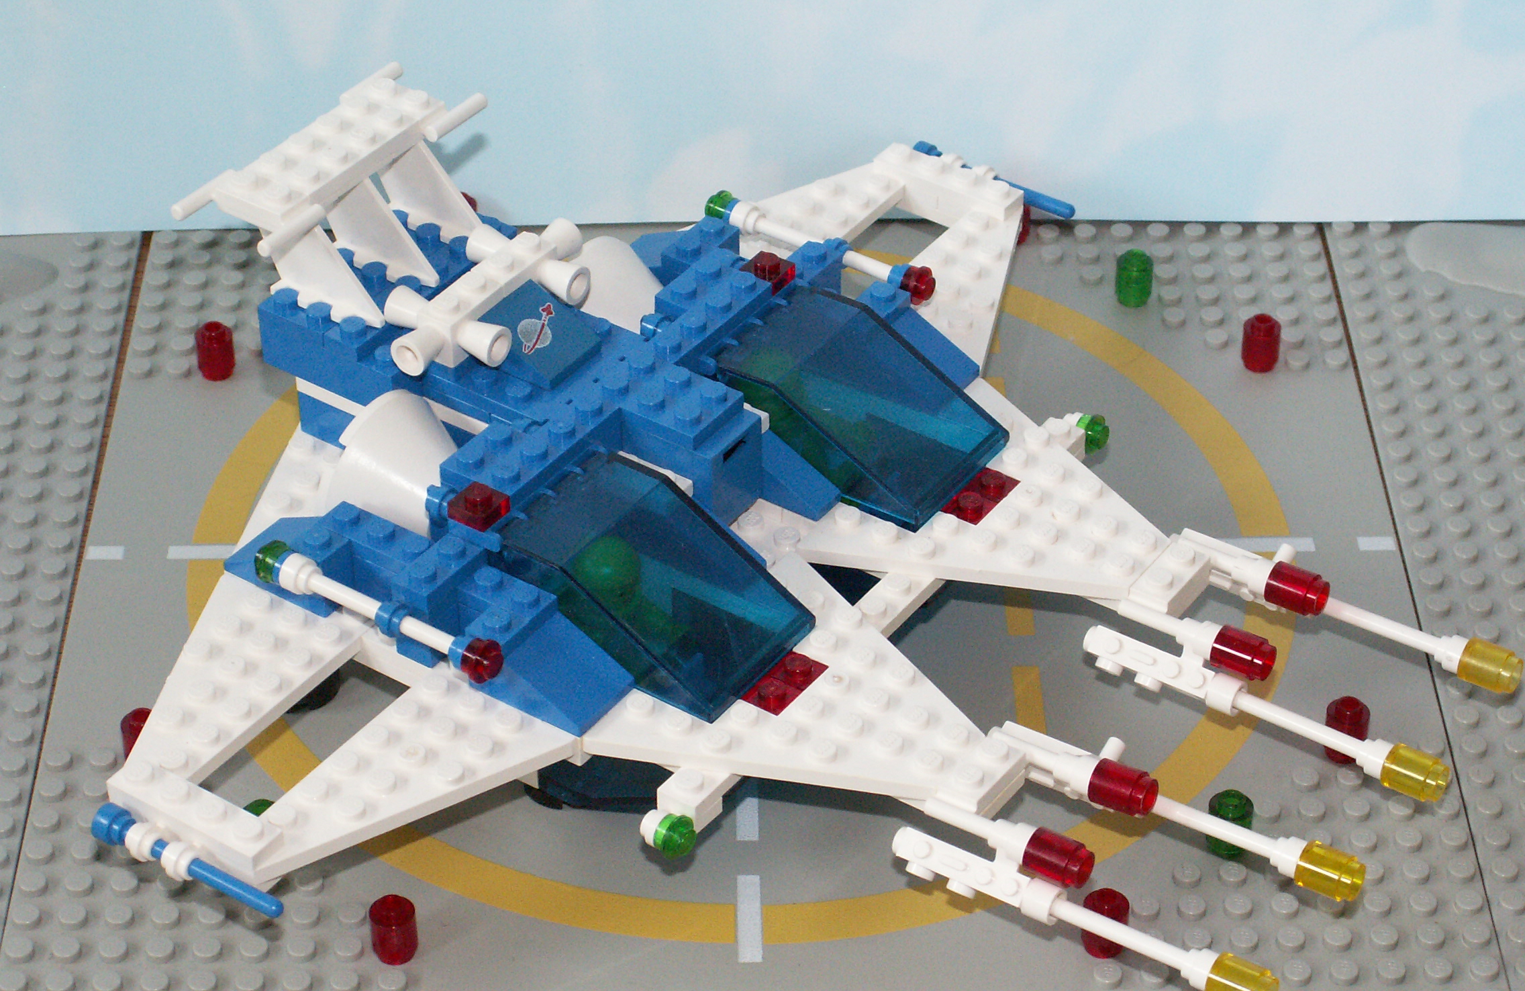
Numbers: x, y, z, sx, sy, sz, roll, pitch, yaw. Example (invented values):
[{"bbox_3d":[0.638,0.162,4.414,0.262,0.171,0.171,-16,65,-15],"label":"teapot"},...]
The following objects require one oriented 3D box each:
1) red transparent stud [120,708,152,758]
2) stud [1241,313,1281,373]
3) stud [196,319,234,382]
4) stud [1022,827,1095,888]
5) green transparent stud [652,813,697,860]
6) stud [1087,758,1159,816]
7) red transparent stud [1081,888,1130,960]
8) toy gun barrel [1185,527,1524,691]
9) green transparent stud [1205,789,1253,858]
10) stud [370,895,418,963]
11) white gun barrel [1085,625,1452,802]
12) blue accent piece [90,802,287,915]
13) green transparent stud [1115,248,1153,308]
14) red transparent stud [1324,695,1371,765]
[{"bbox_3d":[-0.111,0.044,0.609,0.008,0.011,0.008,0,38,-1],"label":"red transparent stud"},{"bbox_3d":[0.104,-0.032,0.707,0.008,0.011,0.008,0,38,-1],"label":"stud"},{"bbox_3d":[-0.113,-0.030,0.703,0.008,0.011,0.008,0,38,-1],"label":"stud"},{"bbox_3d":[0.049,0.060,0.558,0.011,0.008,0.008,21,42,29],"label":"stud"},{"bbox_3d":[-0.014,0.057,0.567,0.005,0.008,0.008,24,44,27],"label":"green transparent stud"},{"bbox_3d":[0.061,0.049,0.572,0.011,0.008,0.008,21,42,29],"label":"stud"},{"bbox_3d":[0.058,0.072,0.573,0.008,0.011,0.008,0,38,-1],"label":"red transparent stud"},{"bbox_3d":[0.105,0.021,0.613,0.069,0.009,0.009,21,42,29],"label":"toy gun barrel"},{"bbox_3d":[0.082,0.057,0.593,0.008,0.011,0.008,0,38,-1],"label":"green transparent stud"},{"bbox_3d":[-0.062,0.073,0.572,0.008,0.011,0.008,0,38,-1],"label":"stud"},{"bbox_3d":[0.087,0.037,0.593,0.070,0.009,0.008,23,43,27],"label":"white gun barrel"},{"bbox_3d":[-0.094,0.060,0.553,0.038,0.007,0.007,22,43,25],"label":"blue accent piece"},{"bbox_3d":[0.079,-0.047,0.725,0.008,0.011,0.008,0,38,-1],"label":"green transparent stud"},{"bbox_3d":[0.105,0.042,0.612,0.008,0.011,0.008,0,38,-1],"label":"red transparent stud"}]

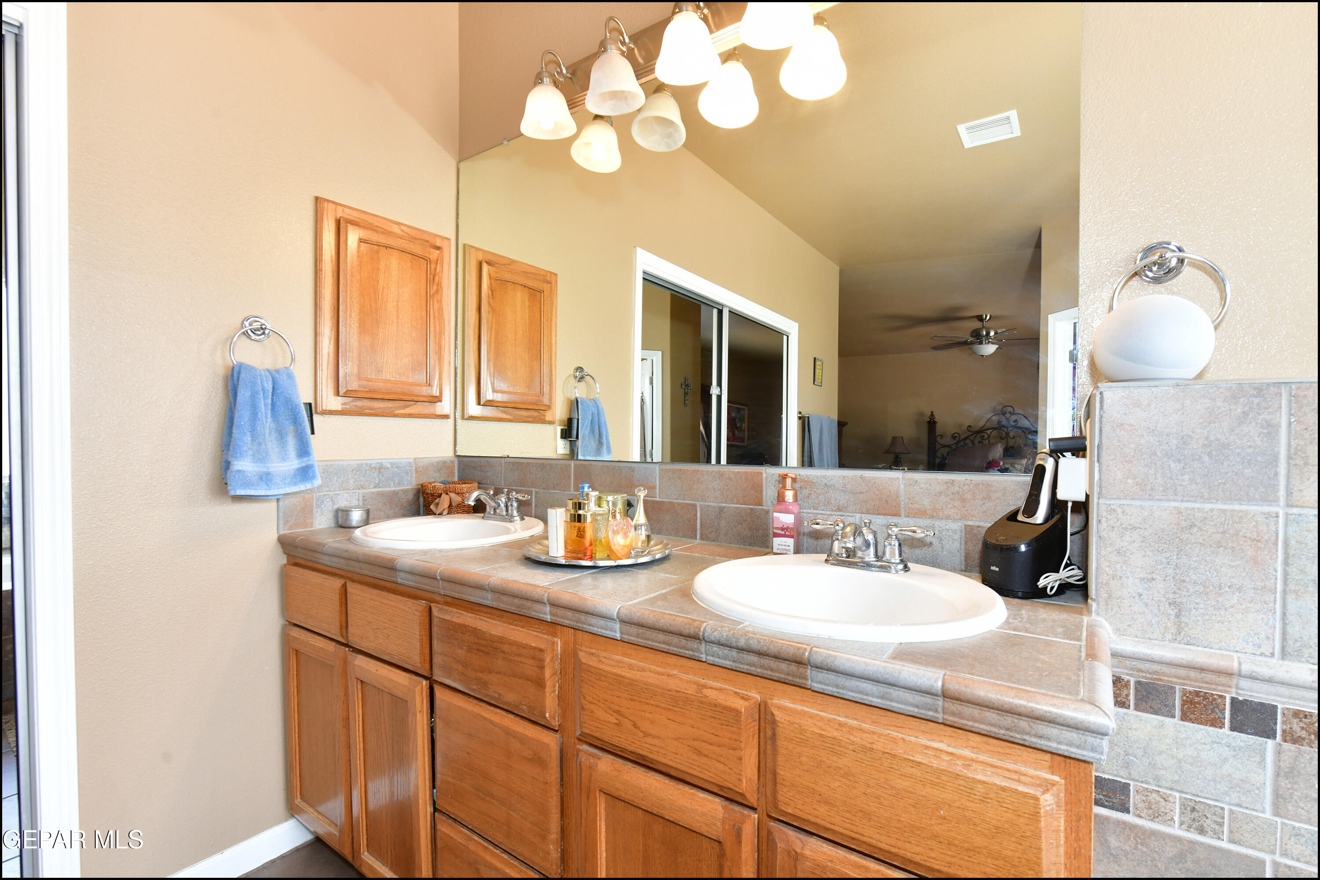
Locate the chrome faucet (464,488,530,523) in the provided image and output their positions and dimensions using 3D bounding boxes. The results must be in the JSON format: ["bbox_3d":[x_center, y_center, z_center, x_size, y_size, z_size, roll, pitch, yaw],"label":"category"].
[{"bbox_3d":[-0.476,0.185,1.643,0.214,0.084,0.170,0,0,35],"label":"chrome faucet"}]

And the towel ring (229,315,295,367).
[{"bbox_3d":[-1.049,-0.238,1.544,0.068,0.180,0.151,0,0,35],"label":"towel ring"}]

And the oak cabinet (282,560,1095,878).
[{"bbox_3d":[-0.139,0.734,1.340,1.798,0.829,0.545,0,0,35],"label":"oak cabinet"}]

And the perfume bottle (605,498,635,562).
[{"bbox_3d":[-0.083,0.185,1.221,0.060,0.128,0.044,0,0,-23],"label":"perfume bottle"}]

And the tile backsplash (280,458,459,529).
[{"bbox_3d":[-0.874,0.154,1.823,0.013,0.194,0.565,0,0,35],"label":"tile backsplash"}]

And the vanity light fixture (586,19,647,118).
[{"bbox_3d":[-0.114,-0.978,1.522,0.157,0.230,0.163,0,0,0],"label":"vanity light fixture"}]

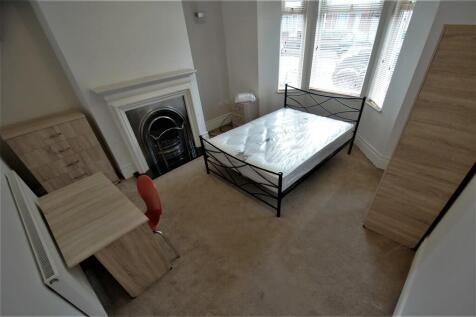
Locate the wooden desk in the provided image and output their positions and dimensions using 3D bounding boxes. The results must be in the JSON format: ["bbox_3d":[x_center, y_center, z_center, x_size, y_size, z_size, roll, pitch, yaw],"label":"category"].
[{"bbox_3d":[-1.213,0.700,1.824,1.026,0.689,0.504,22,40,36],"label":"wooden desk"}]

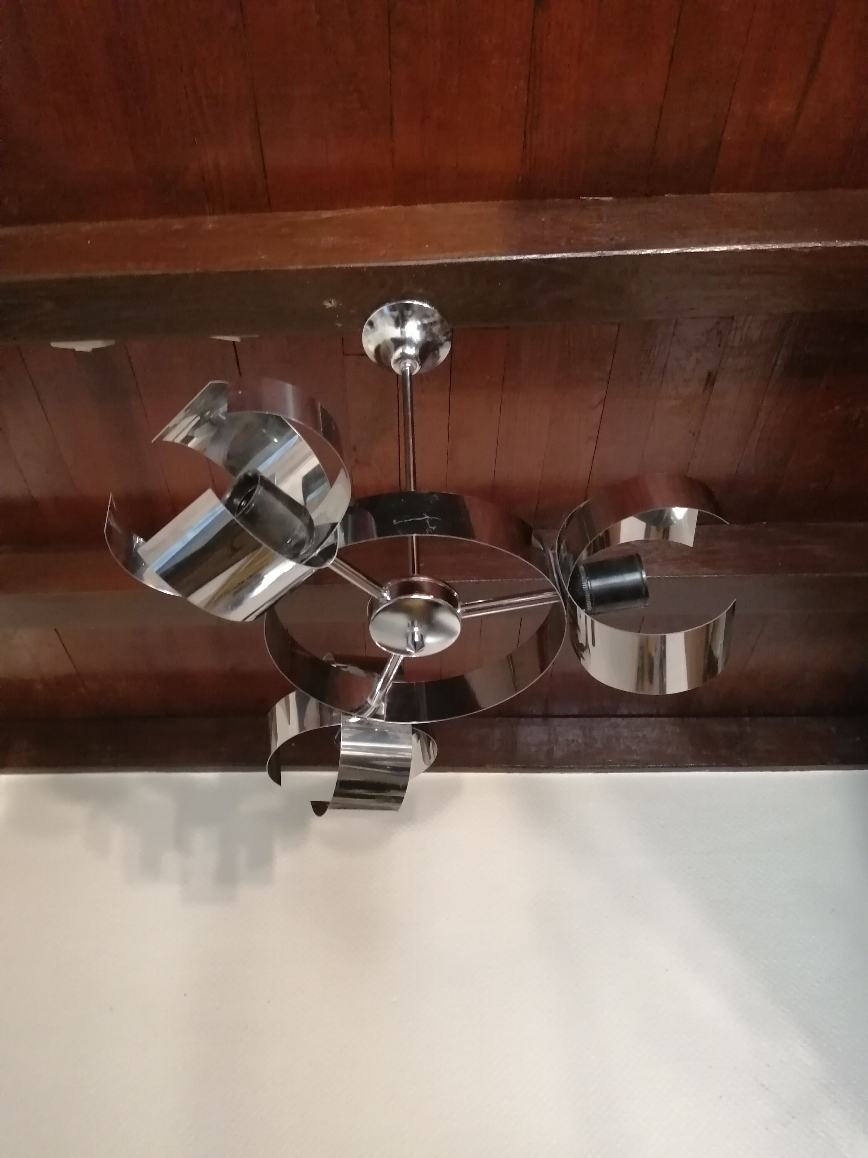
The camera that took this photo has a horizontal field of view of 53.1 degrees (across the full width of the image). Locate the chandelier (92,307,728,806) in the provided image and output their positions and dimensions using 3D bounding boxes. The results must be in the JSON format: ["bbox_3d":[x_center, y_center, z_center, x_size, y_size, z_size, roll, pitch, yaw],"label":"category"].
[{"bbox_3d":[0.003,-0.082,0.834,0.445,0.480,0.445,-2,-43,-2],"label":"chandelier"}]

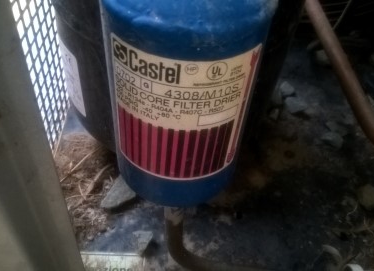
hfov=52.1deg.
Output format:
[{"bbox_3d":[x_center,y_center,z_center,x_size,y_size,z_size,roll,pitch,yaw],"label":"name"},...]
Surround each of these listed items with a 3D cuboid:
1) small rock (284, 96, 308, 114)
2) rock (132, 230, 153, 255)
[{"bbox_3d":[0.130,-0.036,0.456,0.025,0.012,0.018,21,48,14],"label":"small rock"},{"bbox_3d":[-0.037,0.090,0.321,0.017,0.010,0.019,12,47,5],"label":"rock"}]

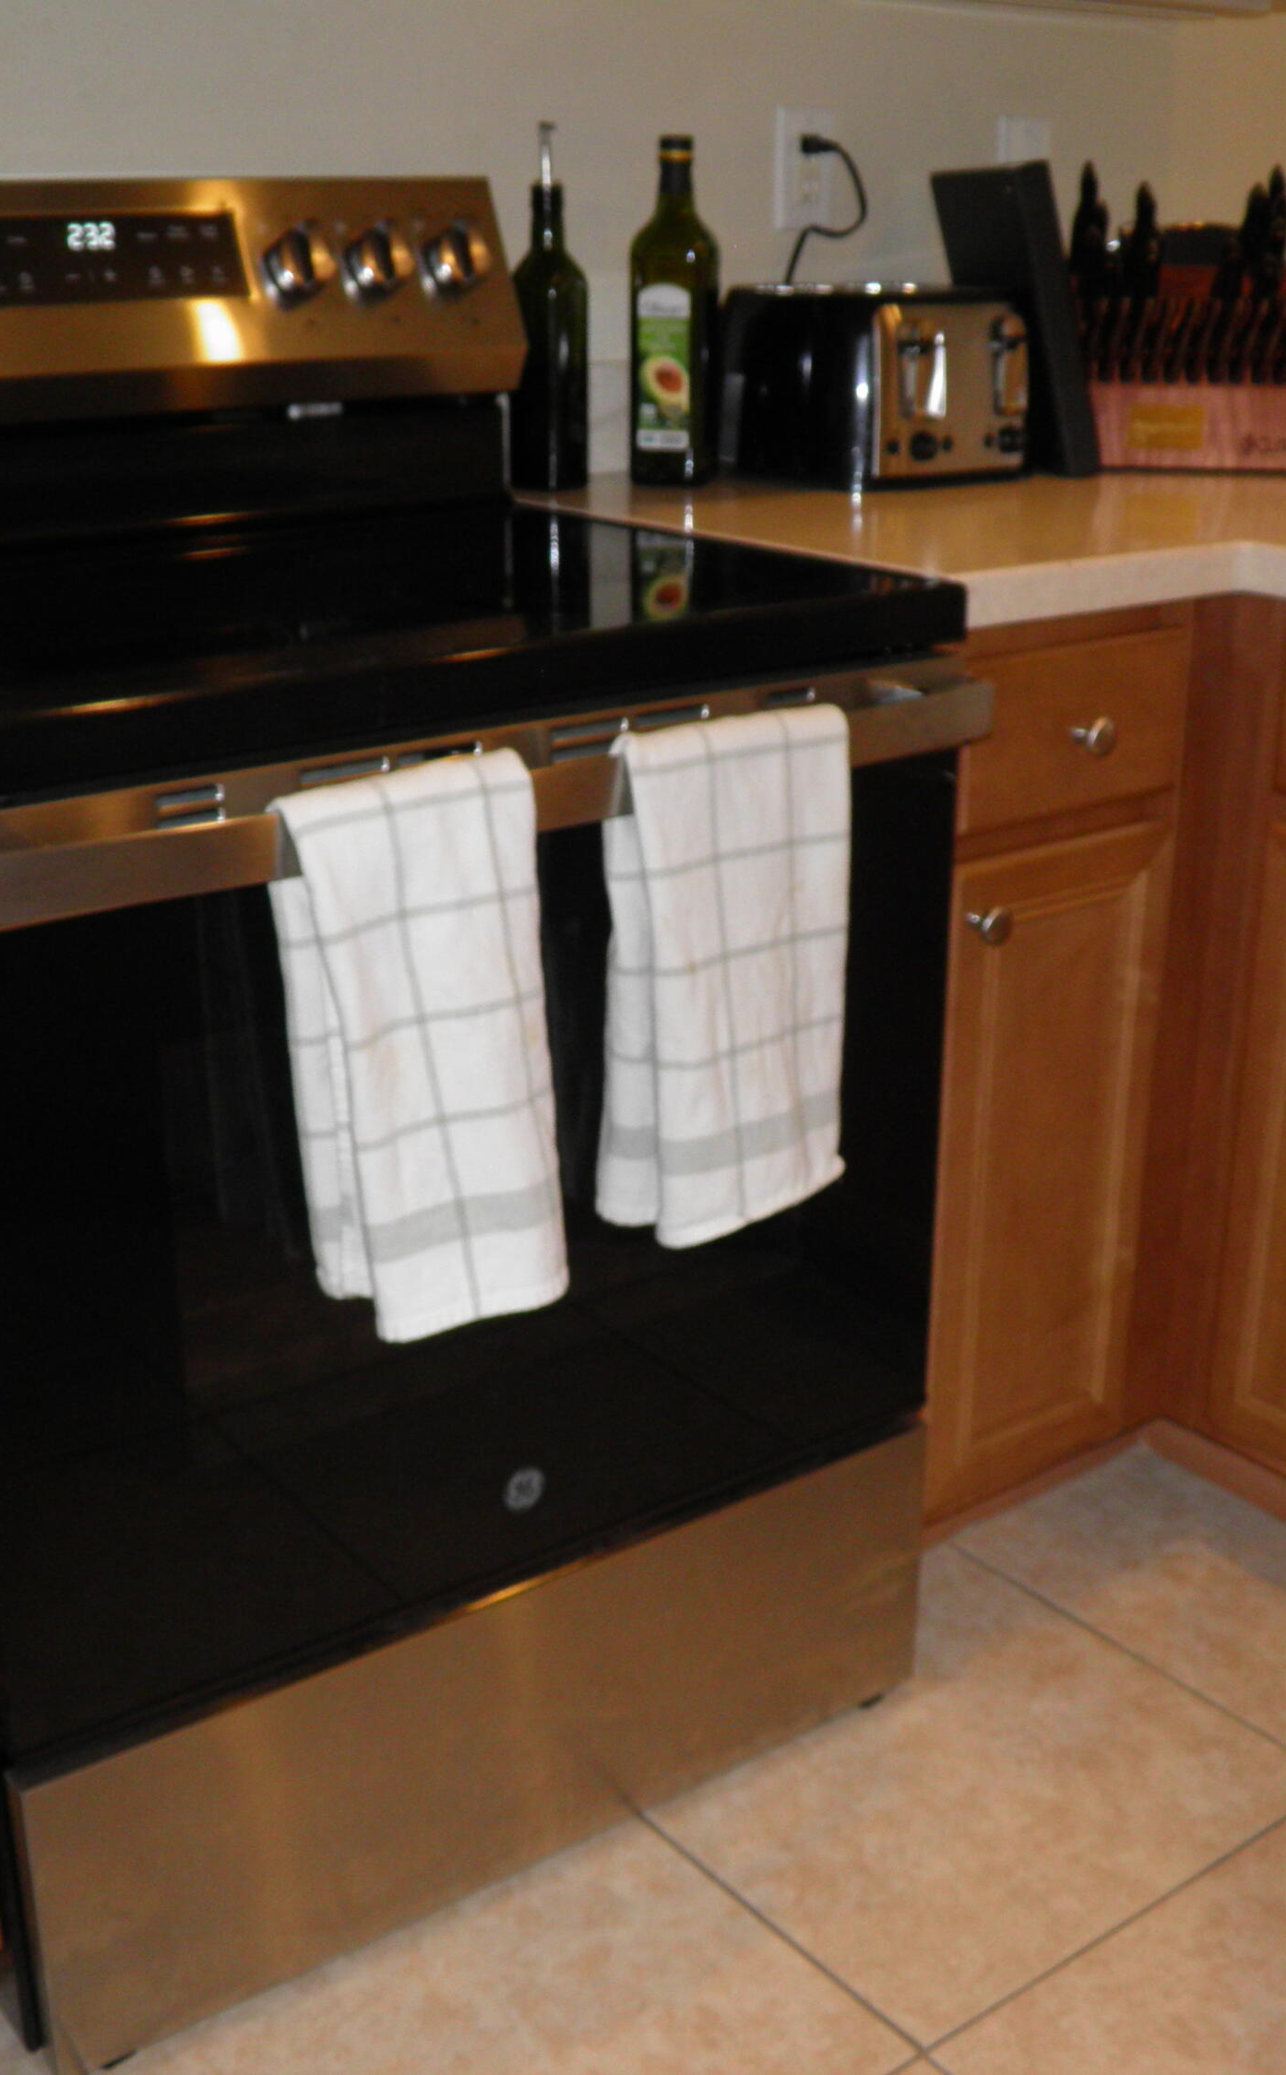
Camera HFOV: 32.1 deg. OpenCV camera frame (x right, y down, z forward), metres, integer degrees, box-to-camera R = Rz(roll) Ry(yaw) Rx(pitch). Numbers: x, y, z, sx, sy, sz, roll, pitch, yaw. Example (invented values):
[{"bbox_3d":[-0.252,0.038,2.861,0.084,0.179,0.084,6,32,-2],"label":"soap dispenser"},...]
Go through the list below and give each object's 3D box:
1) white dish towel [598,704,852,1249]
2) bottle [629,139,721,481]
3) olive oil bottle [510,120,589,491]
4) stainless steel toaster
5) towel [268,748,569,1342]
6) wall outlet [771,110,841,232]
[{"bbox_3d":[0.055,-0.043,1.468,0.176,0.337,0.054,-15,25,-34],"label":"white dish towel"},{"bbox_3d":[0.028,-0.670,2.066,0.082,0.305,0.082,-15,25,-34],"label":"bottle"},{"bbox_3d":[-0.088,-0.665,2.042,0.070,0.315,0.070,0,21,0],"label":"olive oil bottle"},{"bbox_3d":[0.219,-0.635,2.152,0.260,0.176,0.240,-15,25,-34],"label":"stainless steel toaster"},{"bbox_3d":[-0.126,0.007,1.343,0.169,0.339,0.054,-15,25,-34],"label":"towel"},{"bbox_3d":[0.163,-0.860,2.216,0.072,0.114,0.012,-15,25,-34],"label":"wall outlet"}]

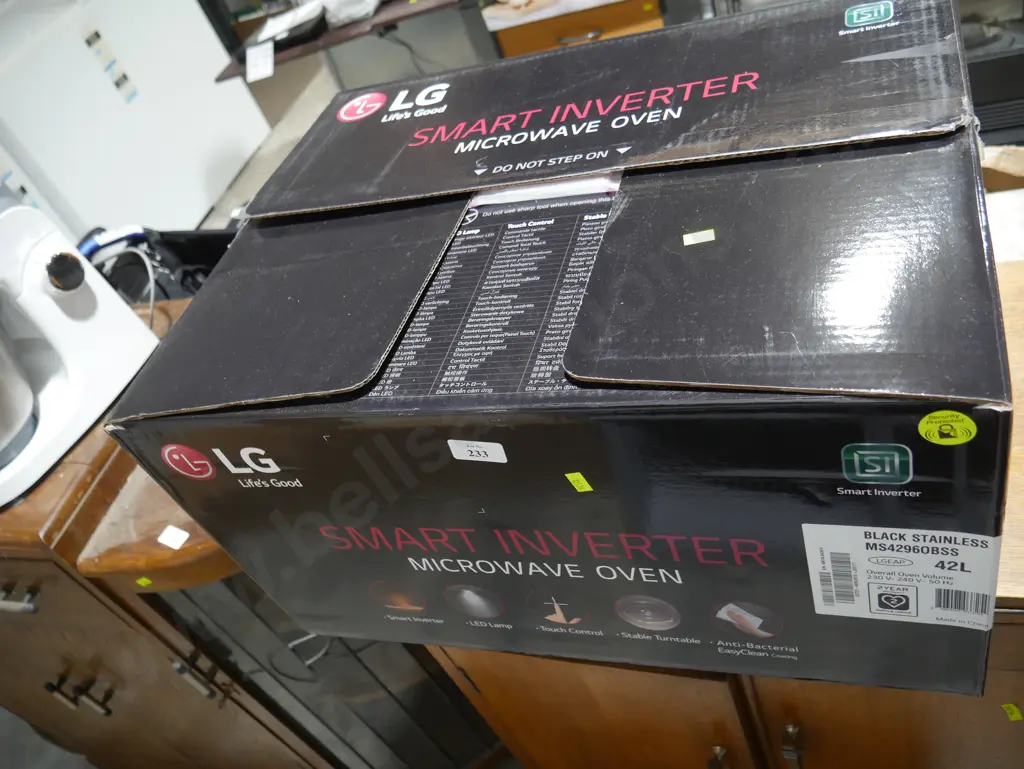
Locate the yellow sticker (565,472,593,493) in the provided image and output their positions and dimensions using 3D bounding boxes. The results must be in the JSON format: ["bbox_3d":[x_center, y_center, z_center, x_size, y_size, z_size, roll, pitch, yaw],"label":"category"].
[{"bbox_3d":[0.044,0.064,0.540,0.012,0.021,0.002,-10,42,31],"label":"yellow sticker"}]

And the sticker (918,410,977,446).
[{"bbox_3d":[0.222,0.022,0.422,0.027,0.027,0.002,-2,46,24],"label":"sticker"}]

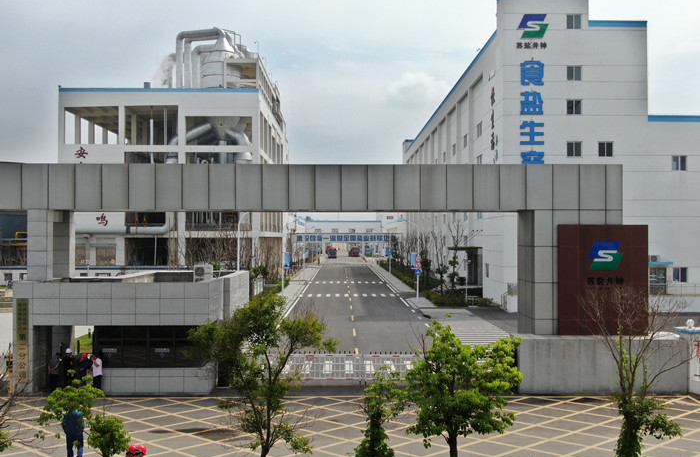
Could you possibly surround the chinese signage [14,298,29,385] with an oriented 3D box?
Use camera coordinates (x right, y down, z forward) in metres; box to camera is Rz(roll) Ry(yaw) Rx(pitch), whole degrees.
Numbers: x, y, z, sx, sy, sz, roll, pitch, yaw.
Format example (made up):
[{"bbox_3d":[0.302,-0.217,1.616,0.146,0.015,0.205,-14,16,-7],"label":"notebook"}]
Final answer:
[{"bbox_3d":[-13.099,4.507,33.970,0.490,3.380,0.070,0,-1,-1],"label":"chinese signage"}]

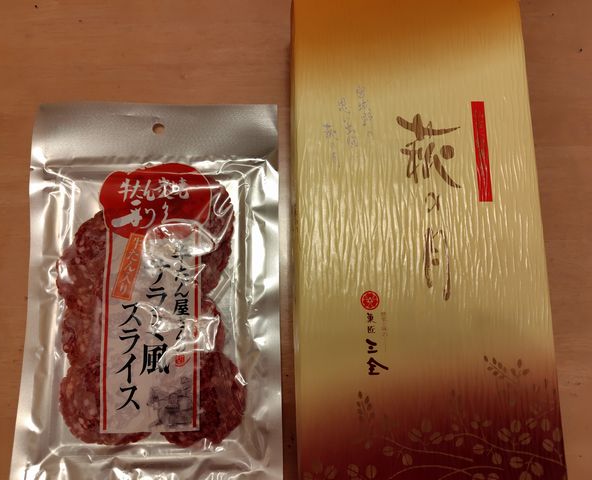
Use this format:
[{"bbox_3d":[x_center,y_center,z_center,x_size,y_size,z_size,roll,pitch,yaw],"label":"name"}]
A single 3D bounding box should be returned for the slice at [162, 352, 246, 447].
[{"bbox_3d":[-0.053,0.093,0.247,0.050,0.004,0.052,0,82,0],"label":"slice"}]

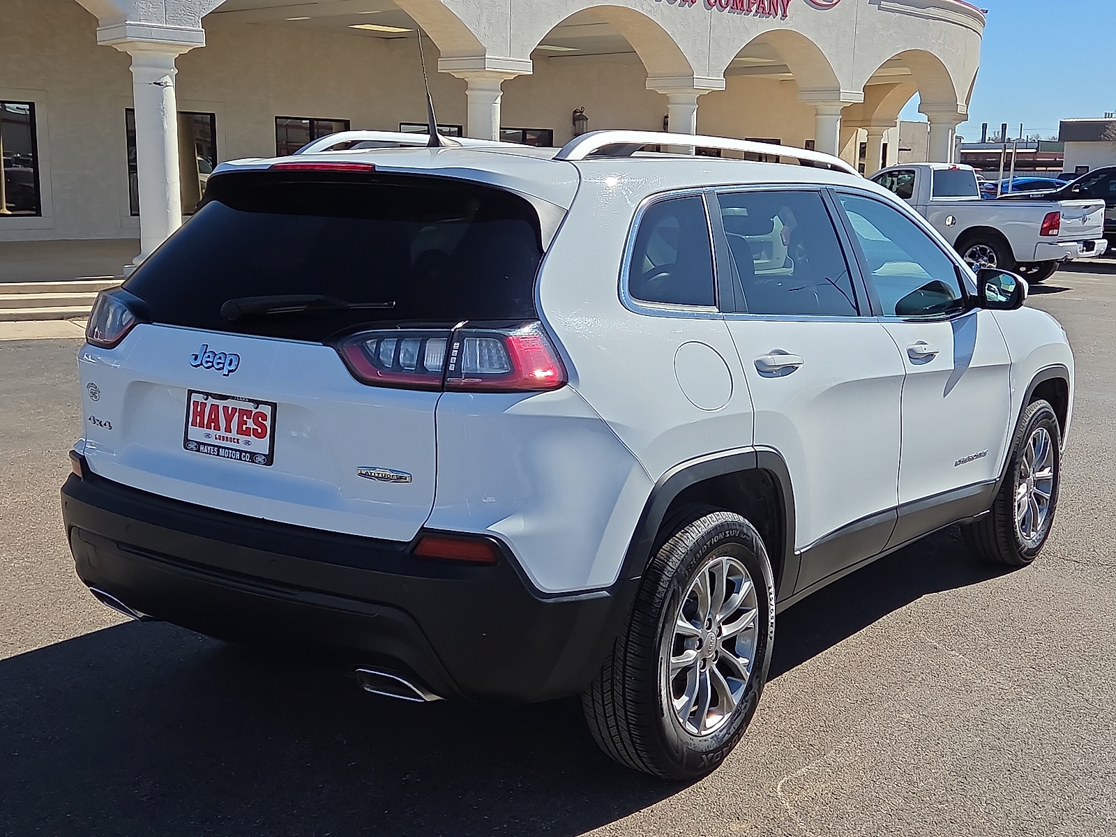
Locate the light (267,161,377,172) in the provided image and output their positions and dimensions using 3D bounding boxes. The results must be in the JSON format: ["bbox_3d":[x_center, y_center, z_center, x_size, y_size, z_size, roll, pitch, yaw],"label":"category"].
[{"bbox_3d":[-0.602,-0.640,3.450,0.380,0.028,0.035,7,11,35],"label":"light"}]

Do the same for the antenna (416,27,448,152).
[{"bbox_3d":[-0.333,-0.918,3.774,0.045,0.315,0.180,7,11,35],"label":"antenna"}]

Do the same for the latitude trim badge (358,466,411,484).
[{"bbox_3d":[-0.386,0.127,3.005,0.155,0.036,0.010,7,6,28],"label":"latitude trim badge"}]

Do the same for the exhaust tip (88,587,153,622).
[{"bbox_3d":[-1.185,0.505,3.738,0.230,0.065,0.120,8,12,36],"label":"exhaust tip"}]

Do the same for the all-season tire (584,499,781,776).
[{"bbox_3d":[0.335,0.583,3.623,0.228,0.710,0.715,8,12,36],"label":"all-season tire"}]

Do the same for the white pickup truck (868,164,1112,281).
[{"bbox_3d":[6.246,-3.259,22.523,2.030,1.910,5.330,-9,13,-44],"label":"white pickup truck"}]

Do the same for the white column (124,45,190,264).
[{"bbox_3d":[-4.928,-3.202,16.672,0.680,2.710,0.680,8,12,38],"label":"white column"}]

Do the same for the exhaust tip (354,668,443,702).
[{"bbox_3d":[-0.359,0.604,3.149,0.210,0.066,0.120,7,11,35],"label":"exhaust tip"}]

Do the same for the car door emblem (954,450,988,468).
[{"bbox_3d":[1.527,0.151,5.004,0.010,0.034,0.350,7,11,35],"label":"car door emblem"}]

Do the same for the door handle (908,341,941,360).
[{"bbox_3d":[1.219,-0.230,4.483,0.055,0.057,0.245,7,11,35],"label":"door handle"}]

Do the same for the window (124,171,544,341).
[{"bbox_3d":[-0.661,-0.378,3.411,1.380,0.466,0.141,8,-24,36],"label":"window"}]

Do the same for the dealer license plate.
[{"bbox_3d":[-0.800,0.020,3.293,0.315,0.158,0.015,8,6,36],"label":"dealer license plate"}]

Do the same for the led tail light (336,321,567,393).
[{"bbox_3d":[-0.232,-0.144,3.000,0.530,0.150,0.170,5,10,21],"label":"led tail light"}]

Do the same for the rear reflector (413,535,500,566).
[{"bbox_3d":[-0.226,0.283,2.953,0.205,0.055,0.035,4,-2,16],"label":"rear reflector"}]

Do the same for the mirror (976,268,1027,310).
[{"bbox_3d":[1.575,-0.455,4.804,0.200,0.155,0.140,8,12,36],"label":"mirror"}]

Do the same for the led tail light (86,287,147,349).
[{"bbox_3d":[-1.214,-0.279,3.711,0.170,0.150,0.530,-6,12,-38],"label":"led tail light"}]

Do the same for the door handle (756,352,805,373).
[{"bbox_3d":[0.590,-0.149,3.618,0.050,0.048,0.235,8,12,36],"label":"door handle"}]

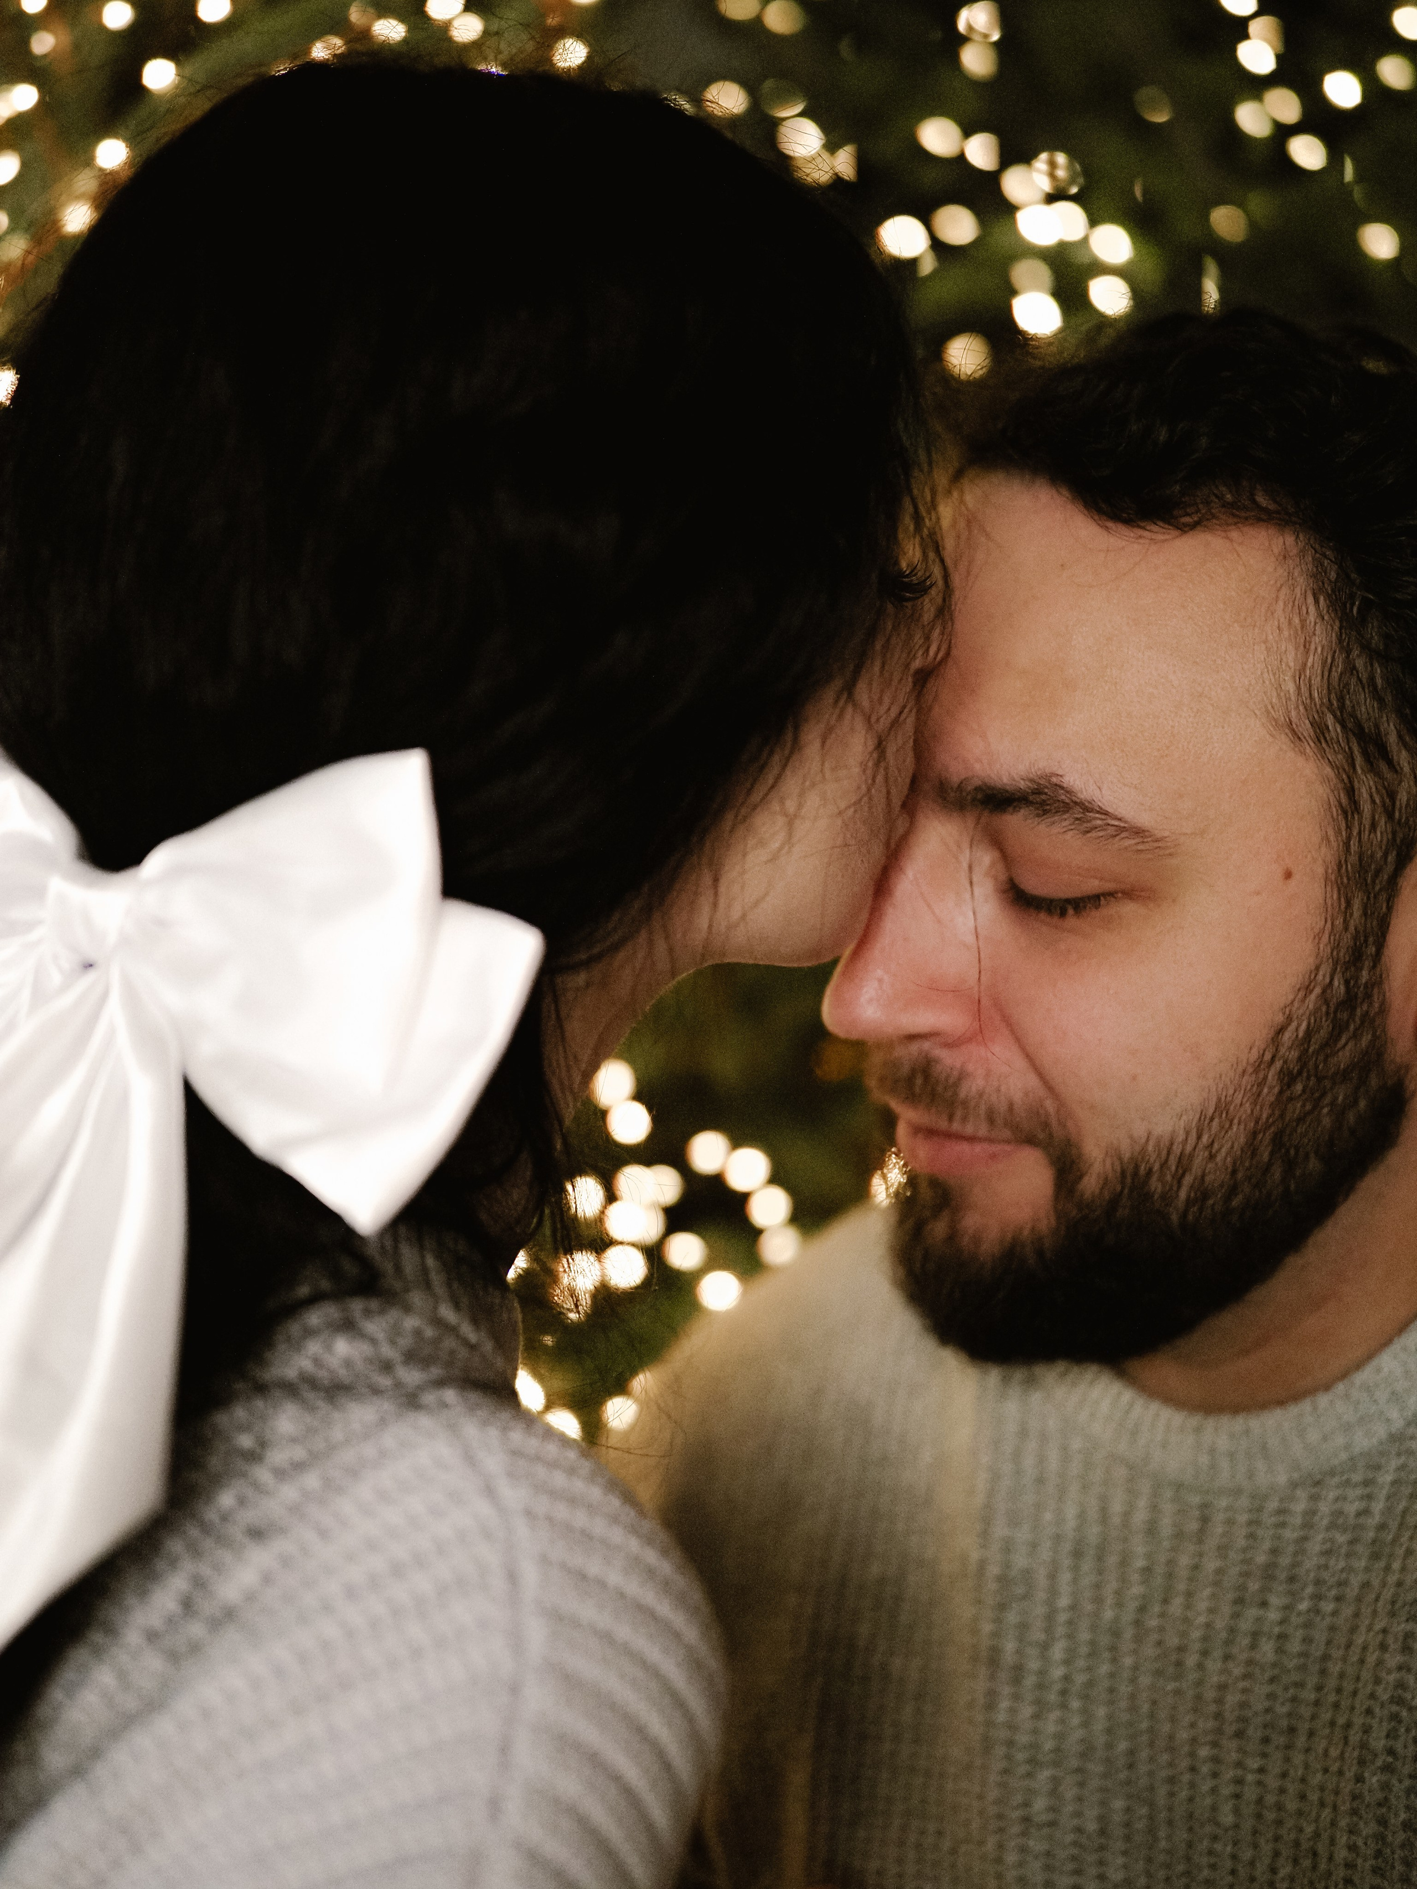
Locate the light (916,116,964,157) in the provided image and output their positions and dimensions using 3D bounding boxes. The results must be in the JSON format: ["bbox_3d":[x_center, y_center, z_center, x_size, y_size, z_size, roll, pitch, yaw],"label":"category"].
[{"bbox_3d":[0.113,-0.394,1.330,0.022,0.020,0.020,0,5,0],"label":"light"}]

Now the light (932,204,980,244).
[{"bbox_3d":[0.120,-0.351,1.330,0.022,0.019,0.019,0,5,0],"label":"light"}]

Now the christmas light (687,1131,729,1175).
[{"bbox_3d":[0.000,0.093,1.220,0.019,0.019,0.018,0,5,0],"label":"christmas light"}]

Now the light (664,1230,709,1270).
[{"bbox_3d":[-0.010,0.137,1.220,0.019,0.018,0.017,0,5,0],"label":"light"}]

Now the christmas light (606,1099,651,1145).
[{"bbox_3d":[-0.036,0.079,1.220,0.019,0.020,0.018,0,5,0],"label":"christmas light"}]

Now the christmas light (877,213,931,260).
[{"bbox_3d":[0.094,-0.342,1.320,0.025,0.021,0.022,0,5,0],"label":"christmas light"}]

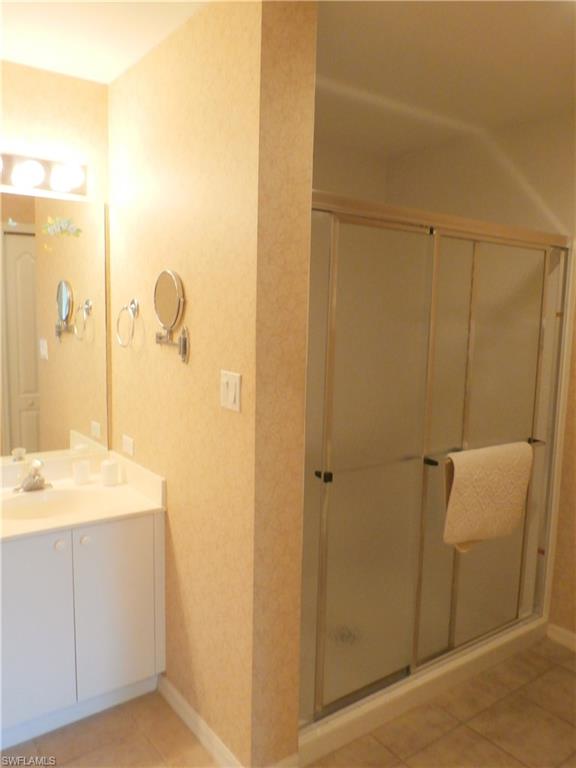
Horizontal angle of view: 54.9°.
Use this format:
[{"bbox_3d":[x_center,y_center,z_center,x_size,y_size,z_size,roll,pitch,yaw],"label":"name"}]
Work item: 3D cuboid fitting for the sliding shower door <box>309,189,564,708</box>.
[{"bbox_3d":[0.646,0.268,2.245,1.490,1.801,0.060,-4,8,-34],"label":"sliding shower door"}]

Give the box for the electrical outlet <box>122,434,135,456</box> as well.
[{"bbox_3d":[-0.689,0.263,2.378,0.010,0.073,0.117,-4,9,-38],"label":"electrical outlet"}]

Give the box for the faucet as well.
[{"bbox_3d":[-1.026,0.367,2.234,0.145,0.120,0.115,-4,8,-34],"label":"faucet"}]

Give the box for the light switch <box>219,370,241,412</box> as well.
[{"bbox_3d":[-0.181,0.021,1.703,0.012,0.116,0.117,-4,9,-38],"label":"light switch"}]

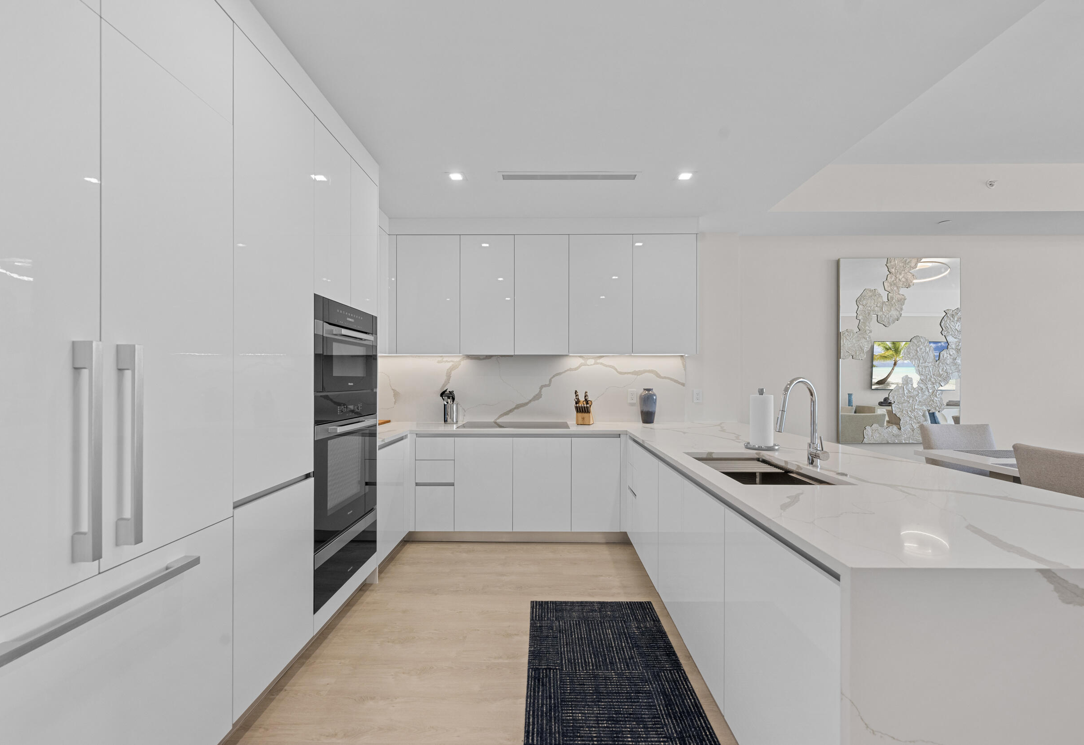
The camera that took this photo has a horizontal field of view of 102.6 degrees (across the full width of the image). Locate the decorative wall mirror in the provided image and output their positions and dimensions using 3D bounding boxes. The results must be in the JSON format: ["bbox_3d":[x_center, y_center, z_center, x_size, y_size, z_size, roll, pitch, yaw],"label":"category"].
[{"bbox_3d":[3.466,-0.210,4.214,1.170,1.800,0.050,0,-1,1],"label":"decorative wall mirror"}]

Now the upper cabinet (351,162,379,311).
[{"bbox_3d":[-1.369,-0.784,2.643,0.600,0.842,0.380,0,-1,1],"label":"upper cabinet"}]

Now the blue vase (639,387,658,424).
[{"bbox_3d":[0.994,0.311,4.051,0.168,0.330,0.168,0,-1,1],"label":"blue vase"}]

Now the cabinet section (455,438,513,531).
[{"bbox_3d":[-0.464,0.904,3.794,0.470,0.753,0.580,0,0,1],"label":"cabinet section"}]

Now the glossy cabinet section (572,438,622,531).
[{"bbox_3d":[0.439,0.902,3.781,0.396,0.753,0.580,0,0,1],"label":"glossy cabinet section"}]

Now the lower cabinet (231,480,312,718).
[{"bbox_3d":[-1.377,0.852,1.798,0.600,0.768,0.530,0,-1,1],"label":"lower cabinet"}]

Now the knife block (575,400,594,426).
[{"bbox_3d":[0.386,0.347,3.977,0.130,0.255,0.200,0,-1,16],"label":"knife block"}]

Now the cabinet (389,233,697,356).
[{"bbox_3d":[0.012,-0.676,3.990,2.720,1.065,0.340,0,-1,1],"label":"cabinet"}]

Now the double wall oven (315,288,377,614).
[{"bbox_3d":[-1.361,0.393,2.447,0.580,1.512,0.765,0,-1,1],"label":"double wall oven"}]

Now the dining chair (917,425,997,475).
[{"bbox_3d":[3.683,0.926,3.597,0.570,0.935,0.620,0,-1,1],"label":"dining chair"}]

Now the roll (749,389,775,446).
[{"bbox_3d":[1.315,0.262,2.588,0.142,0.330,0.142,0,-1,1],"label":"roll"}]

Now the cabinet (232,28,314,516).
[{"bbox_3d":[-1.377,-0.383,1.798,0.600,1.684,0.530,0,-1,1],"label":"cabinet"}]

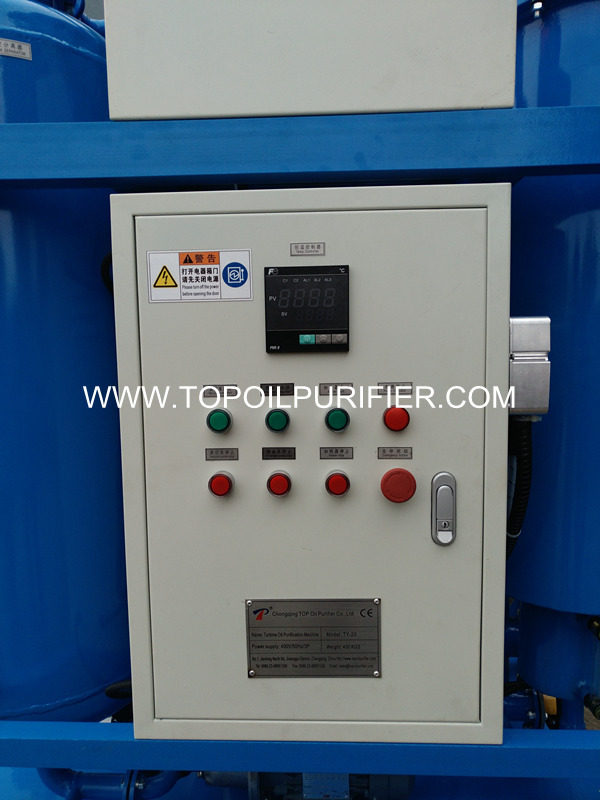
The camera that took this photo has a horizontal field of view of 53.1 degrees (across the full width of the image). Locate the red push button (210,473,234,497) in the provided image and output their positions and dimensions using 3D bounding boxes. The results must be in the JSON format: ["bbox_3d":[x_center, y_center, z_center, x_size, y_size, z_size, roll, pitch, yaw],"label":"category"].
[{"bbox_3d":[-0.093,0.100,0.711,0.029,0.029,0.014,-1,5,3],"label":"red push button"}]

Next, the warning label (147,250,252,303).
[{"bbox_3d":[-0.116,-0.143,0.695,0.121,0.058,0.002,-1,5,3],"label":"warning label"}]

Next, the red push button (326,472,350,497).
[{"bbox_3d":[0.045,0.098,0.703,0.029,0.029,0.015,-1,5,3],"label":"red push button"}]

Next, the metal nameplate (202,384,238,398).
[{"bbox_3d":[-0.093,-0.011,0.704,0.040,0.015,0.002,-1,5,3],"label":"metal nameplate"}]

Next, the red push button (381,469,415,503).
[{"bbox_3d":[0.113,0.097,0.692,0.040,0.040,0.030,-1,5,3],"label":"red push button"}]

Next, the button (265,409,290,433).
[{"bbox_3d":[-0.026,0.024,0.701,0.029,0.029,0.014,-1,5,3],"label":"button"}]

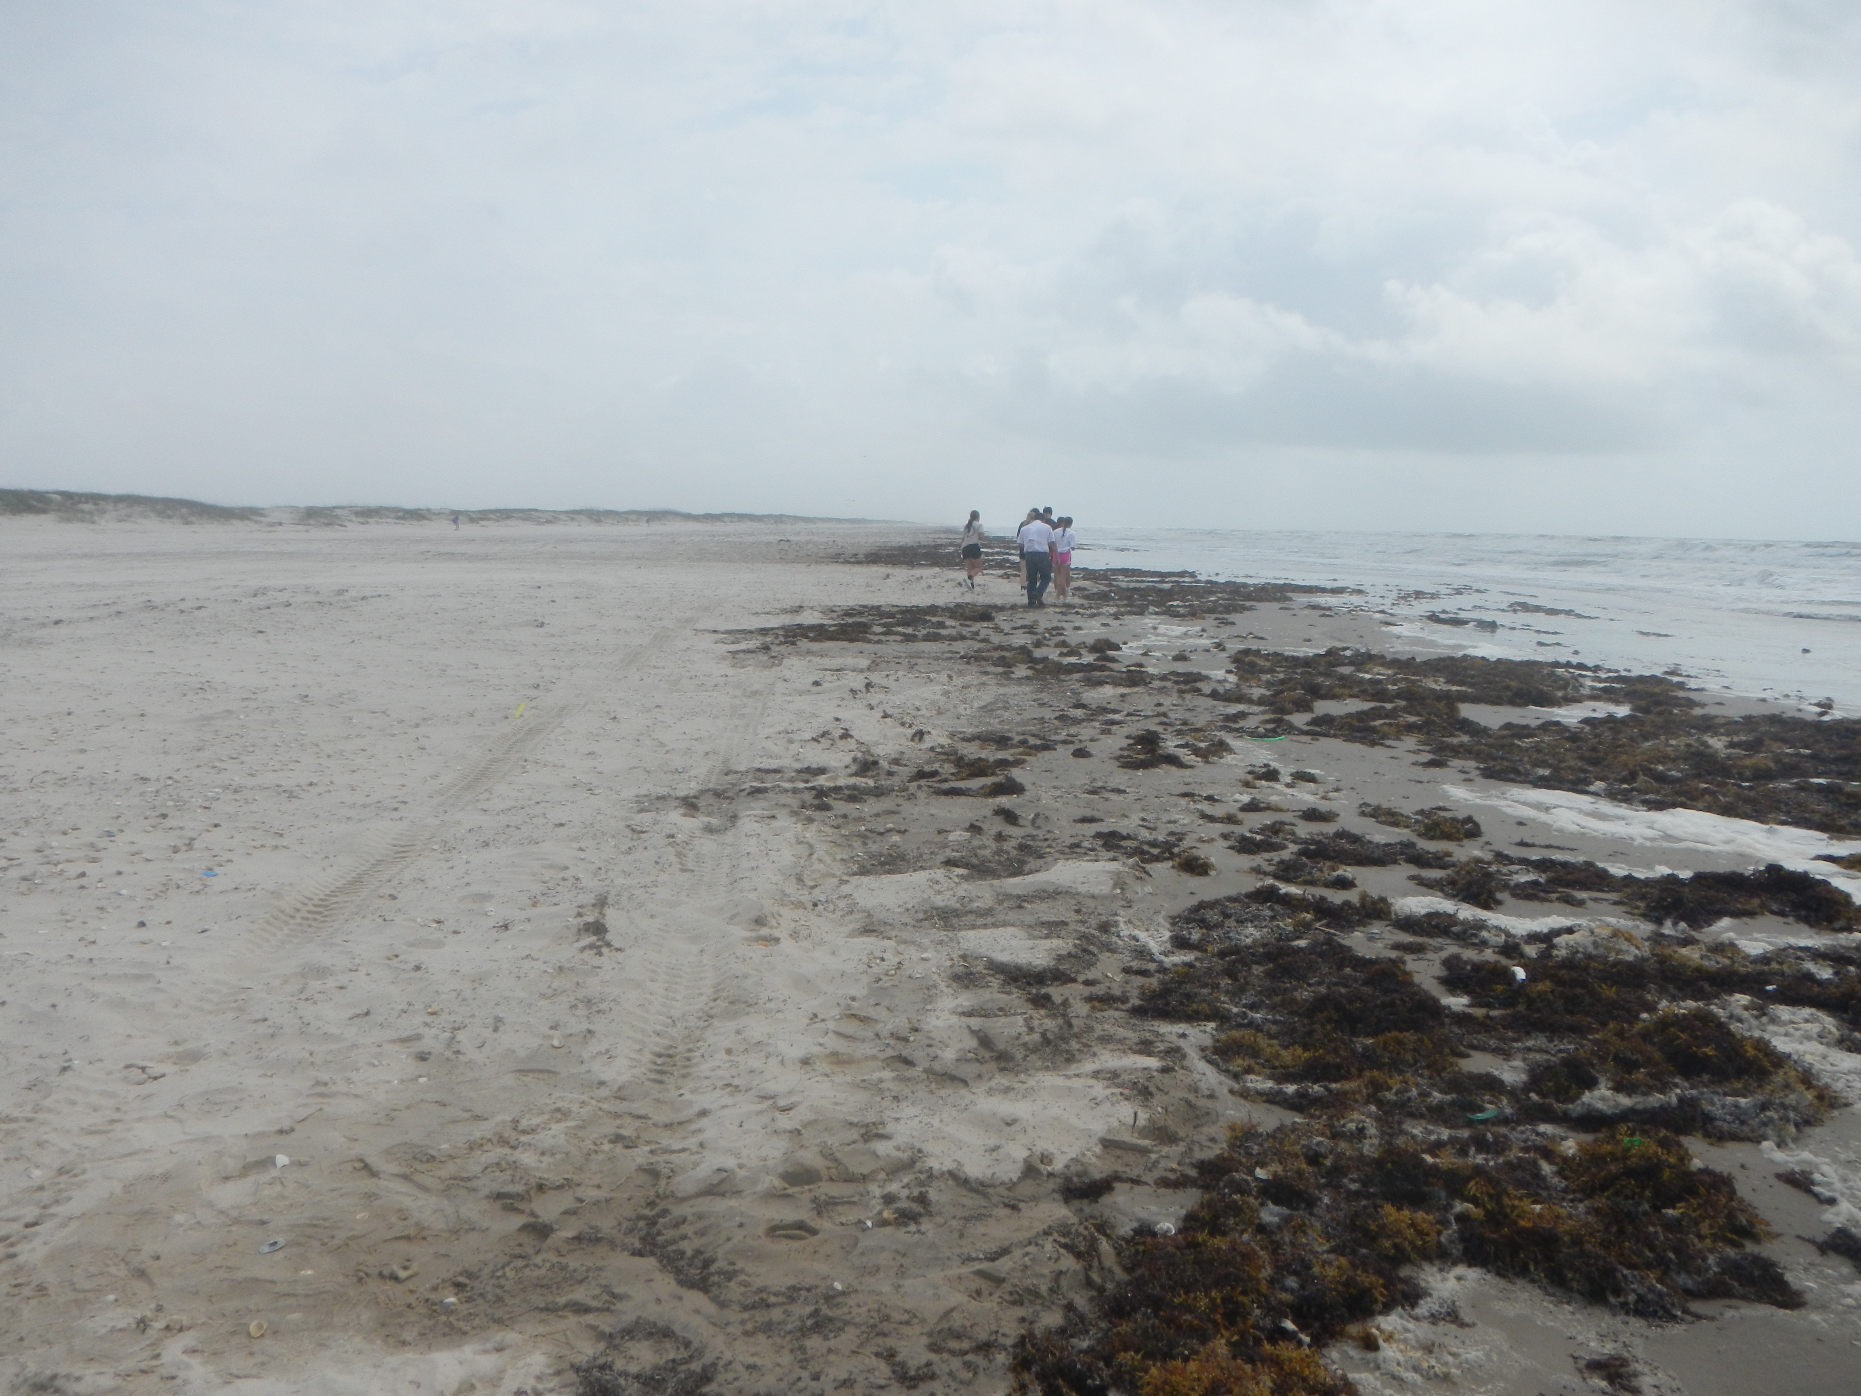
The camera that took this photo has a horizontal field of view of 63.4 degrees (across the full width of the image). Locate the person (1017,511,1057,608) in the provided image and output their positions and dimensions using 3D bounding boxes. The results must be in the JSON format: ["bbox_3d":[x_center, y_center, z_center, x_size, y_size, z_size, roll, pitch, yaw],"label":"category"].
[{"bbox_3d":[1.888,-2.428,26.600,0.640,1.640,0.520,1,7,3],"label":"person"}]

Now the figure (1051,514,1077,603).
[{"bbox_3d":[2.501,-2.583,28.000,0.470,1.570,0.400,2,7,8],"label":"figure"}]

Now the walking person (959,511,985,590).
[{"bbox_3d":[0.848,-2.975,30.500,0.430,1.620,0.460,4,7,25],"label":"walking person"}]

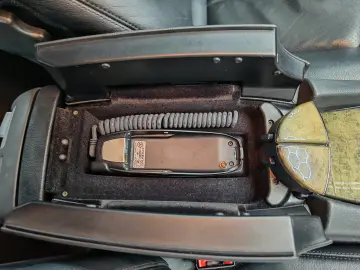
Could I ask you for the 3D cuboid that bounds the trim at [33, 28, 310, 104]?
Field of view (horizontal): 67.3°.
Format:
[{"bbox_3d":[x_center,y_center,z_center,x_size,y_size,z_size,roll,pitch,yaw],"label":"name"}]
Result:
[{"bbox_3d":[-0.003,-0.075,0.314,0.292,0.092,0.044,-1,74,2],"label":"trim"}]

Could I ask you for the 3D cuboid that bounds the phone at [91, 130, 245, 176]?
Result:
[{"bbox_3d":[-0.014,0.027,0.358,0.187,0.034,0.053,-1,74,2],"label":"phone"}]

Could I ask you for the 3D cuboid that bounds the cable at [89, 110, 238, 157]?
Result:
[{"bbox_3d":[-0.021,-0.002,0.352,0.187,0.024,0.052,-1,74,2],"label":"cable"}]

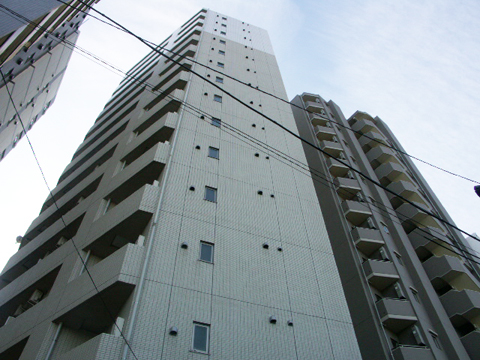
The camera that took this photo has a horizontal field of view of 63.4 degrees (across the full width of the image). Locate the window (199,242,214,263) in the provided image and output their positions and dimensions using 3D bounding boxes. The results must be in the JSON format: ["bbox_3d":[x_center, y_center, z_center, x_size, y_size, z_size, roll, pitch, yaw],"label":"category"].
[{"bbox_3d":[-1.000,2.222,11.752,0.470,0.820,0.100,16,-57,-12],"label":"window"}]

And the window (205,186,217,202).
[{"bbox_3d":[-1.045,0.571,14.148,0.470,0.820,0.100,16,-57,-12],"label":"window"}]

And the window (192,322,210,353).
[{"bbox_3d":[-0.956,3.851,9.390,0.470,0.820,0.100,16,-57,-12],"label":"window"}]

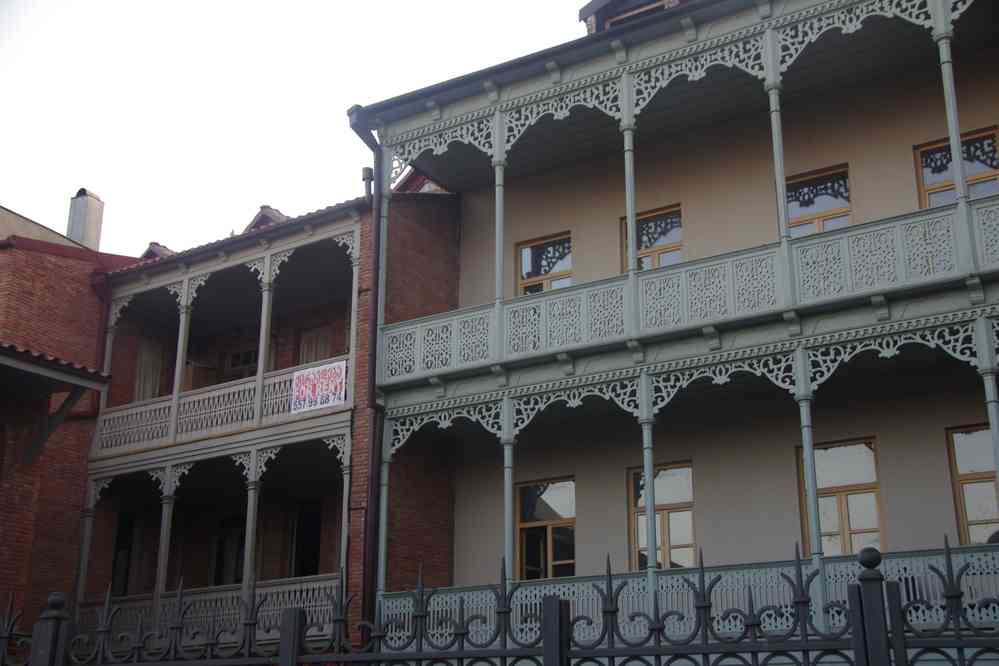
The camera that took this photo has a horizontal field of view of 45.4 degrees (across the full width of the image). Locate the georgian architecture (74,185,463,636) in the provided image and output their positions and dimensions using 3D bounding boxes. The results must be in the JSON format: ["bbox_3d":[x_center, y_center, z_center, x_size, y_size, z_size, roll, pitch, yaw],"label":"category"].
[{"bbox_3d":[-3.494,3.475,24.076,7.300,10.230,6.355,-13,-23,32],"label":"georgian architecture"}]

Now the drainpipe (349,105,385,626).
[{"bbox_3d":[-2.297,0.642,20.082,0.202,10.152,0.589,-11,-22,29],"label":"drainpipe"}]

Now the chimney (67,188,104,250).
[{"bbox_3d":[-9.612,-2.572,27.771,0.680,1.550,0.500,-11,-22,29],"label":"chimney"}]

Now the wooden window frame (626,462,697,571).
[{"bbox_3d":[2.683,3.232,19.605,1.232,2.180,0.124,-11,-22,29],"label":"wooden window frame"}]

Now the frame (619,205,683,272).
[{"bbox_3d":[2.715,-1.165,21.104,1.232,2.169,0.124,-11,-22,29],"label":"frame"}]

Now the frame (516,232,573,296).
[{"bbox_3d":[0.834,-0.784,22.165,1.240,2.163,0.124,-11,-22,29],"label":"frame"}]

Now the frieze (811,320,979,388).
[{"bbox_3d":[5.279,0.315,16.044,2.236,0.581,0.062,-11,-22,29],"label":"frieze"}]

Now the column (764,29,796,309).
[{"bbox_3d":[4.115,-2.497,17.370,0.233,4.479,0.233,-11,-22,29],"label":"column"}]

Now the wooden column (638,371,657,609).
[{"bbox_3d":[2.200,2.432,17.264,0.202,3.797,0.202,-11,-22,29],"label":"wooden column"}]

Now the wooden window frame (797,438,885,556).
[{"bbox_3d":[5.229,2.724,18.168,1.261,2.172,0.124,-11,-22,29],"label":"wooden window frame"}]

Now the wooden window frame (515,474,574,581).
[{"bbox_3d":[0.817,3.614,20.657,1.246,2.165,0.124,-11,-22,29],"label":"wooden window frame"}]

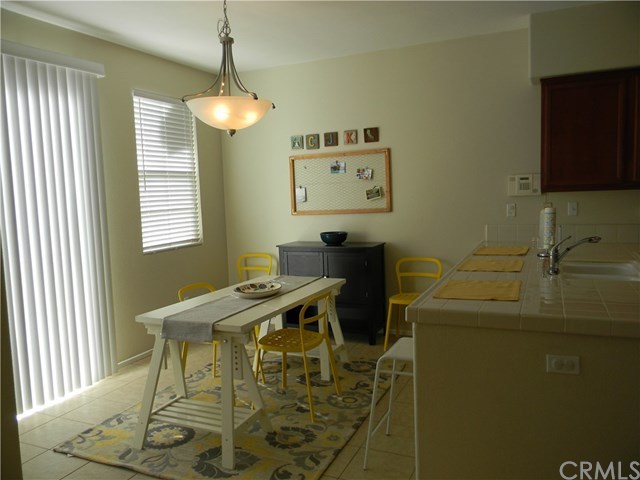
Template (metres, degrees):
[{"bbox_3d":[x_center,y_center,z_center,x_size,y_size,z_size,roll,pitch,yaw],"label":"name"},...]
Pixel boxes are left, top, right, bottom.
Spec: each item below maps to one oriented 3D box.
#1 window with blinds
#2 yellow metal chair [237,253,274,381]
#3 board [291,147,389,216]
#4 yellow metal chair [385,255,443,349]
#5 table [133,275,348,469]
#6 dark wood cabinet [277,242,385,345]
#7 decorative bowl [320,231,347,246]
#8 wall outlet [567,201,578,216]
[{"bbox_3d":[-1.448,-0.638,4.994,0.080,1.460,0.850,0,5,25],"label":"window with blinds"},{"bbox_3d":[-0.772,0.568,5.428,0.460,0.777,0.500,0,5,25],"label":"yellow metal chair"},{"bbox_3d":[0.192,-0.564,5.179,1.080,0.610,0.035,0,5,25],"label":"board"},{"bbox_3d":[0.848,0.572,4.671,0.460,0.777,0.500,0,5,25],"label":"yellow metal chair"},{"bbox_3d":[-0.402,0.738,3.593,0.750,0.727,1.820,0,5,25],"label":"table"},{"bbox_3d":[0.129,0.499,5.108,1.000,0.902,0.400,0,5,25],"label":"dark wood cabinet"},{"bbox_3d":[0.142,-0.004,5.003,0.285,0.116,0.285,-2,5,0],"label":"decorative bowl"},{"bbox_3d":[2.116,-0.256,4.326,0.073,0.117,0.012,0,5,25],"label":"wall outlet"}]

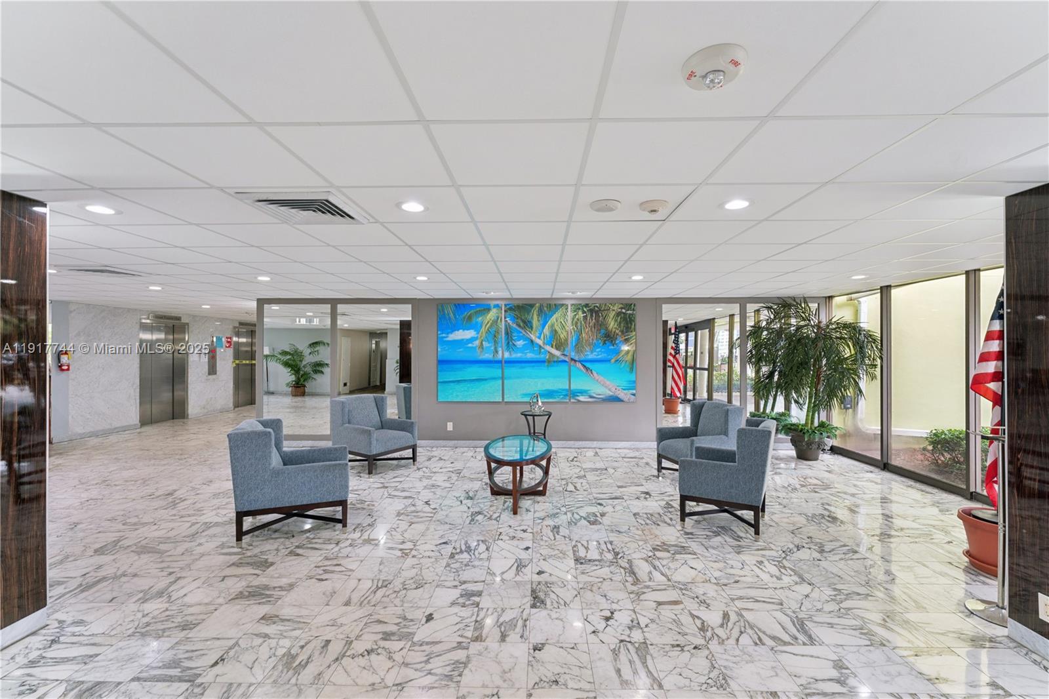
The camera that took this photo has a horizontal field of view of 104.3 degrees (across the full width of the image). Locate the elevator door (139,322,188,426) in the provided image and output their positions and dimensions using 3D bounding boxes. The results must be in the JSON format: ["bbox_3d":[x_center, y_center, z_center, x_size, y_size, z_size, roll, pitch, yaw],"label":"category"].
[{"bbox_3d":[-7.670,0.500,8.640,0.120,2.120,1.020,0,0,3],"label":"elevator door"}]

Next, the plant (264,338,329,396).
[{"bbox_3d":[-7.444,0.614,13.300,2.000,1.850,1.800,0,0,1],"label":"plant"}]

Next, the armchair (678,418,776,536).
[{"bbox_3d":[1.834,1.095,3.648,0.730,0.930,0.680,0,0,33],"label":"armchair"}]

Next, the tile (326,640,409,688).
[{"bbox_3d":[-0.755,1.555,2.021,0.310,0.015,0.295,0,0,1],"label":"tile"}]

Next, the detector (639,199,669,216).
[{"bbox_3d":[0.736,-0.795,2.296,0.160,0.054,0.160,0,0,1],"label":"detector"}]

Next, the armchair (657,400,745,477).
[{"bbox_3d":[2.038,1.095,4.752,0.730,0.930,0.680,0,0,-17],"label":"armchair"}]

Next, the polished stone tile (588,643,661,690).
[{"bbox_3d":[0.491,1.568,2.019,0.312,0.015,0.295,0,0,1],"label":"polished stone tile"}]

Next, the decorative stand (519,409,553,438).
[{"bbox_3d":[0.190,1.245,6.030,0.470,0.630,0.470,0,0,0],"label":"decorative stand"}]

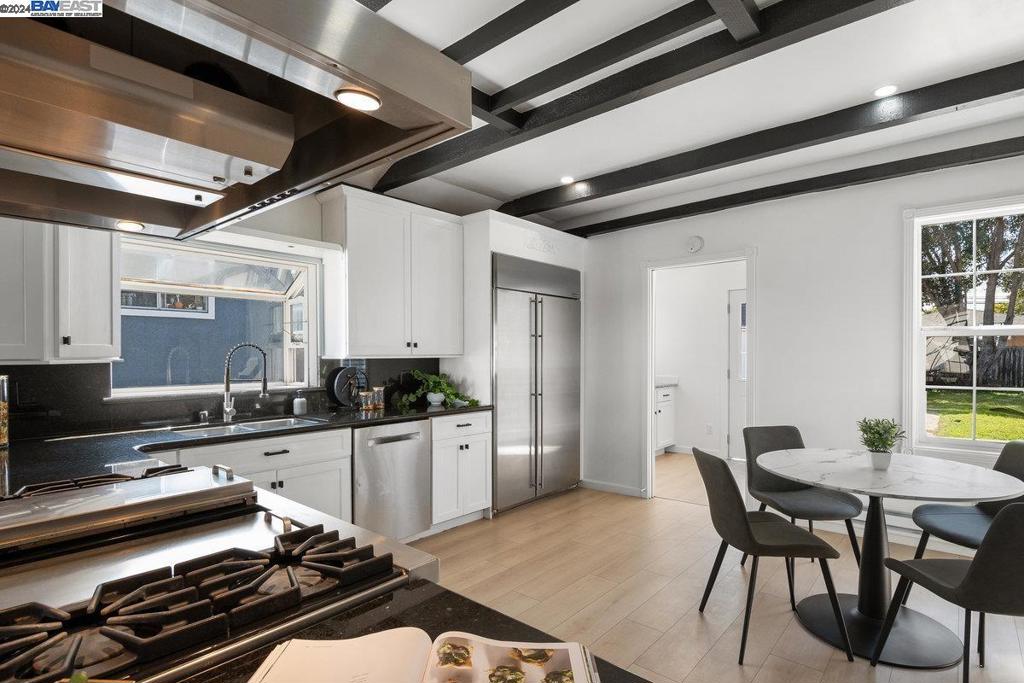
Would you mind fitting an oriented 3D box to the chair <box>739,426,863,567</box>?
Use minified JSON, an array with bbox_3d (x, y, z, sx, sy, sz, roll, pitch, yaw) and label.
[{"bbox_3d":[1.684,0.966,2.981,0.460,0.840,0.560,0,-1,-6],"label":"chair"}]

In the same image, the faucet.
[{"bbox_3d":[-1.585,0.252,3.030,0.285,0.475,0.100,0,-1,5],"label":"faucet"}]

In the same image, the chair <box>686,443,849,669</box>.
[{"bbox_3d":[1.187,0.955,2.401,0.560,0.845,0.460,0,-1,-3],"label":"chair"}]

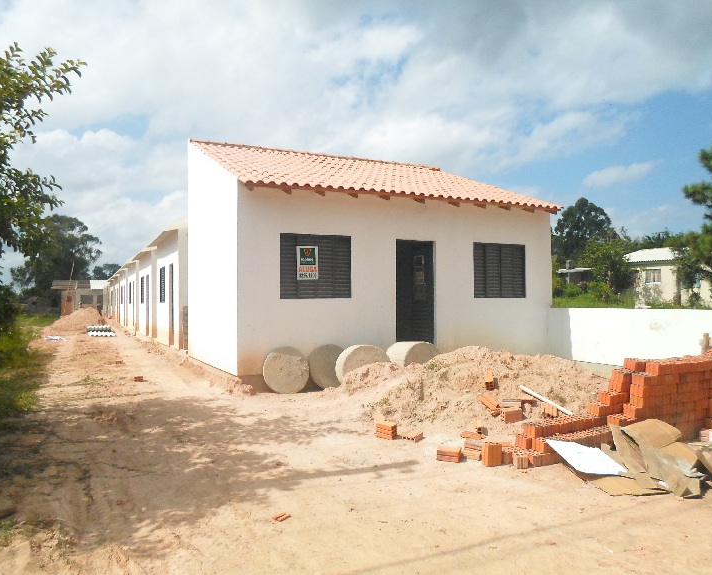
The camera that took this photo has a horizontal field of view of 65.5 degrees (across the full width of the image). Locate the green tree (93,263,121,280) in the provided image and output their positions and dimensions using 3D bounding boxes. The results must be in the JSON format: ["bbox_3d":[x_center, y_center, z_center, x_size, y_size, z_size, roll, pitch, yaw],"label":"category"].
[{"bbox_3d":[-41.312,0.000,92.000,6.000,8.312,6.000,0,-2,-24],"label":"green tree"}]

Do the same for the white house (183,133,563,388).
[{"bbox_3d":[0.252,-0.874,11.082,6.250,4.720,4.270,0,-2,-27],"label":"white house"}]

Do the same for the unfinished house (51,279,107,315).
[{"bbox_3d":[-25.999,1.047,52.660,5.200,3.600,4.600,0,-2,-27],"label":"unfinished house"}]

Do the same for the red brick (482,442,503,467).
[{"bbox_3d":[1.214,1.481,4.916,0.140,0.190,0.090,0,-2,-17],"label":"red brick"}]

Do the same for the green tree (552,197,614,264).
[{"bbox_3d":[25.376,-4.817,62.000,6.900,10.755,6.900,-1,-2,22],"label":"green tree"}]

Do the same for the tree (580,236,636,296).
[{"bbox_3d":[13.634,-1.084,30.000,2.900,3.361,2.900,-1,-2,24],"label":"tree"}]

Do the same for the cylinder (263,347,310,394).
[{"bbox_3d":[-1.028,1.170,7.994,0.640,0.640,0.500,0,-2,-13],"label":"cylinder"}]

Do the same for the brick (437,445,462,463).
[{"bbox_3d":[0.820,1.470,4.857,0.190,0.090,0.140,-1,-2,18],"label":"brick"}]

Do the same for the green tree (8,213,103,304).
[{"bbox_3d":[-36.802,-2.888,68.000,10.500,12.165,10.500,0,-2,-28],"label":"green tree"}]

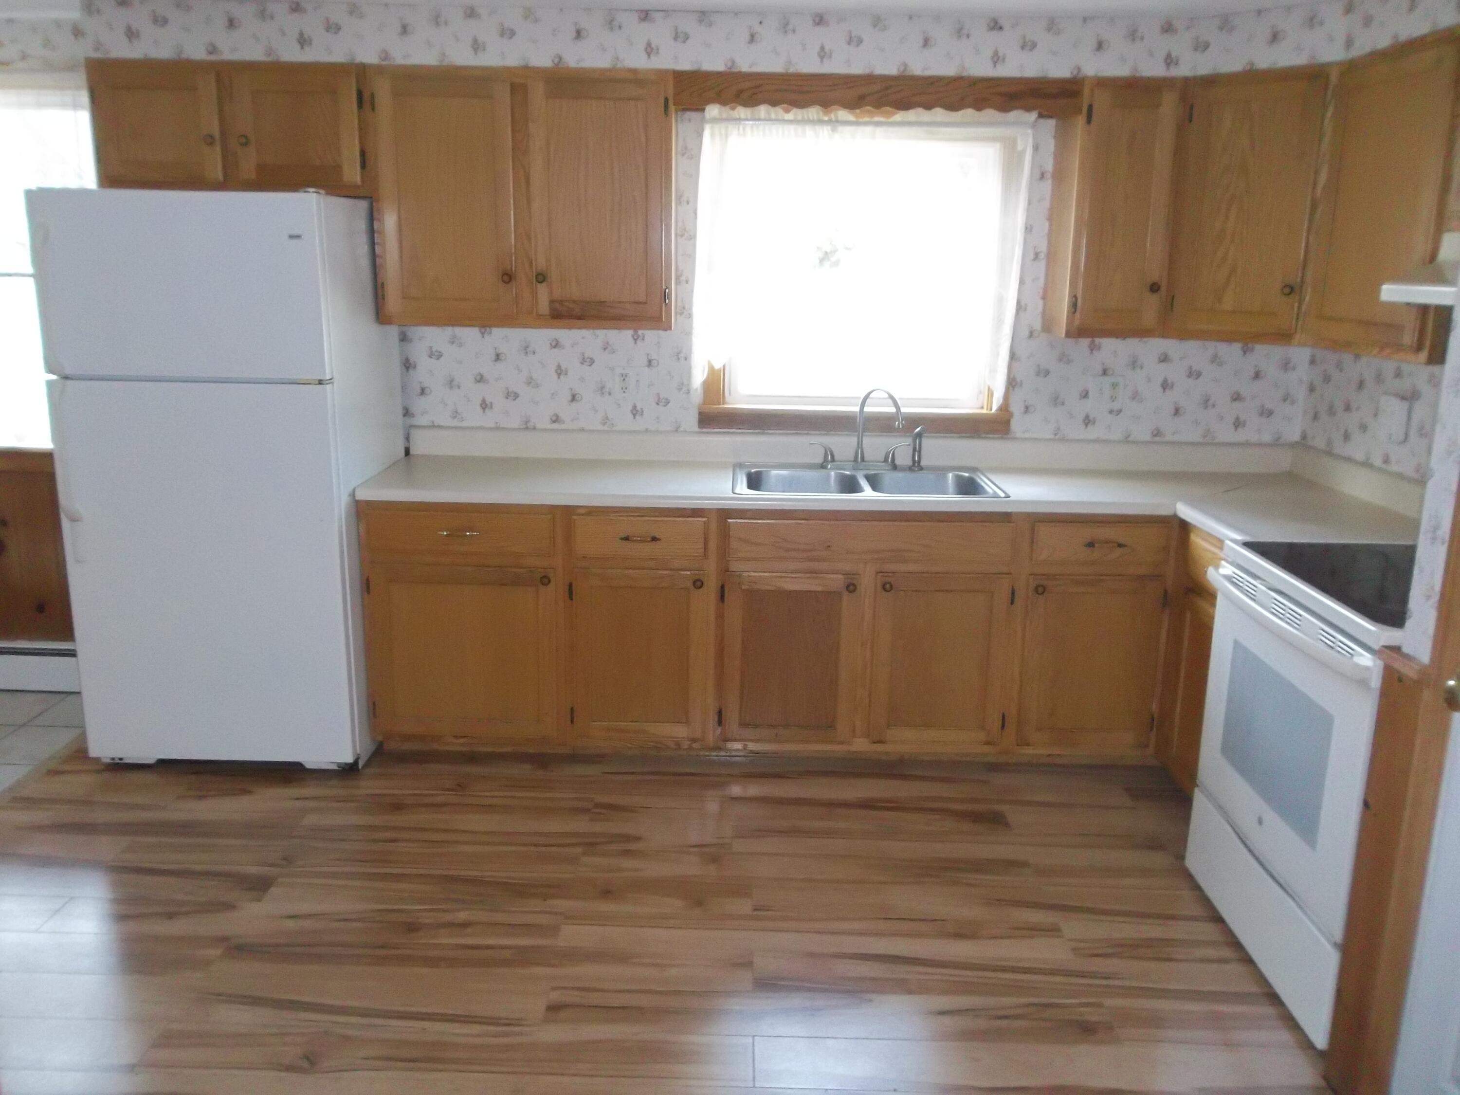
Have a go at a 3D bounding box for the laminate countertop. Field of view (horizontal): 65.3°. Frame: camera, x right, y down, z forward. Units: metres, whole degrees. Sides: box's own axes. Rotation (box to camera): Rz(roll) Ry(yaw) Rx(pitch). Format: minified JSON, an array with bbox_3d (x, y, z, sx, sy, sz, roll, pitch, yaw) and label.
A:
[{"bbox_3d":[0.419,-0.140,3.438,3.086,0.040,1.160,1,13,0],"label":"laminate countertop"}]

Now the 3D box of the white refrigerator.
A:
[{"bbox_3d":[-1.552,-0.215,3.672,0.805,1.740,0.735,1,13,0],"label":"white refrigerator"}]

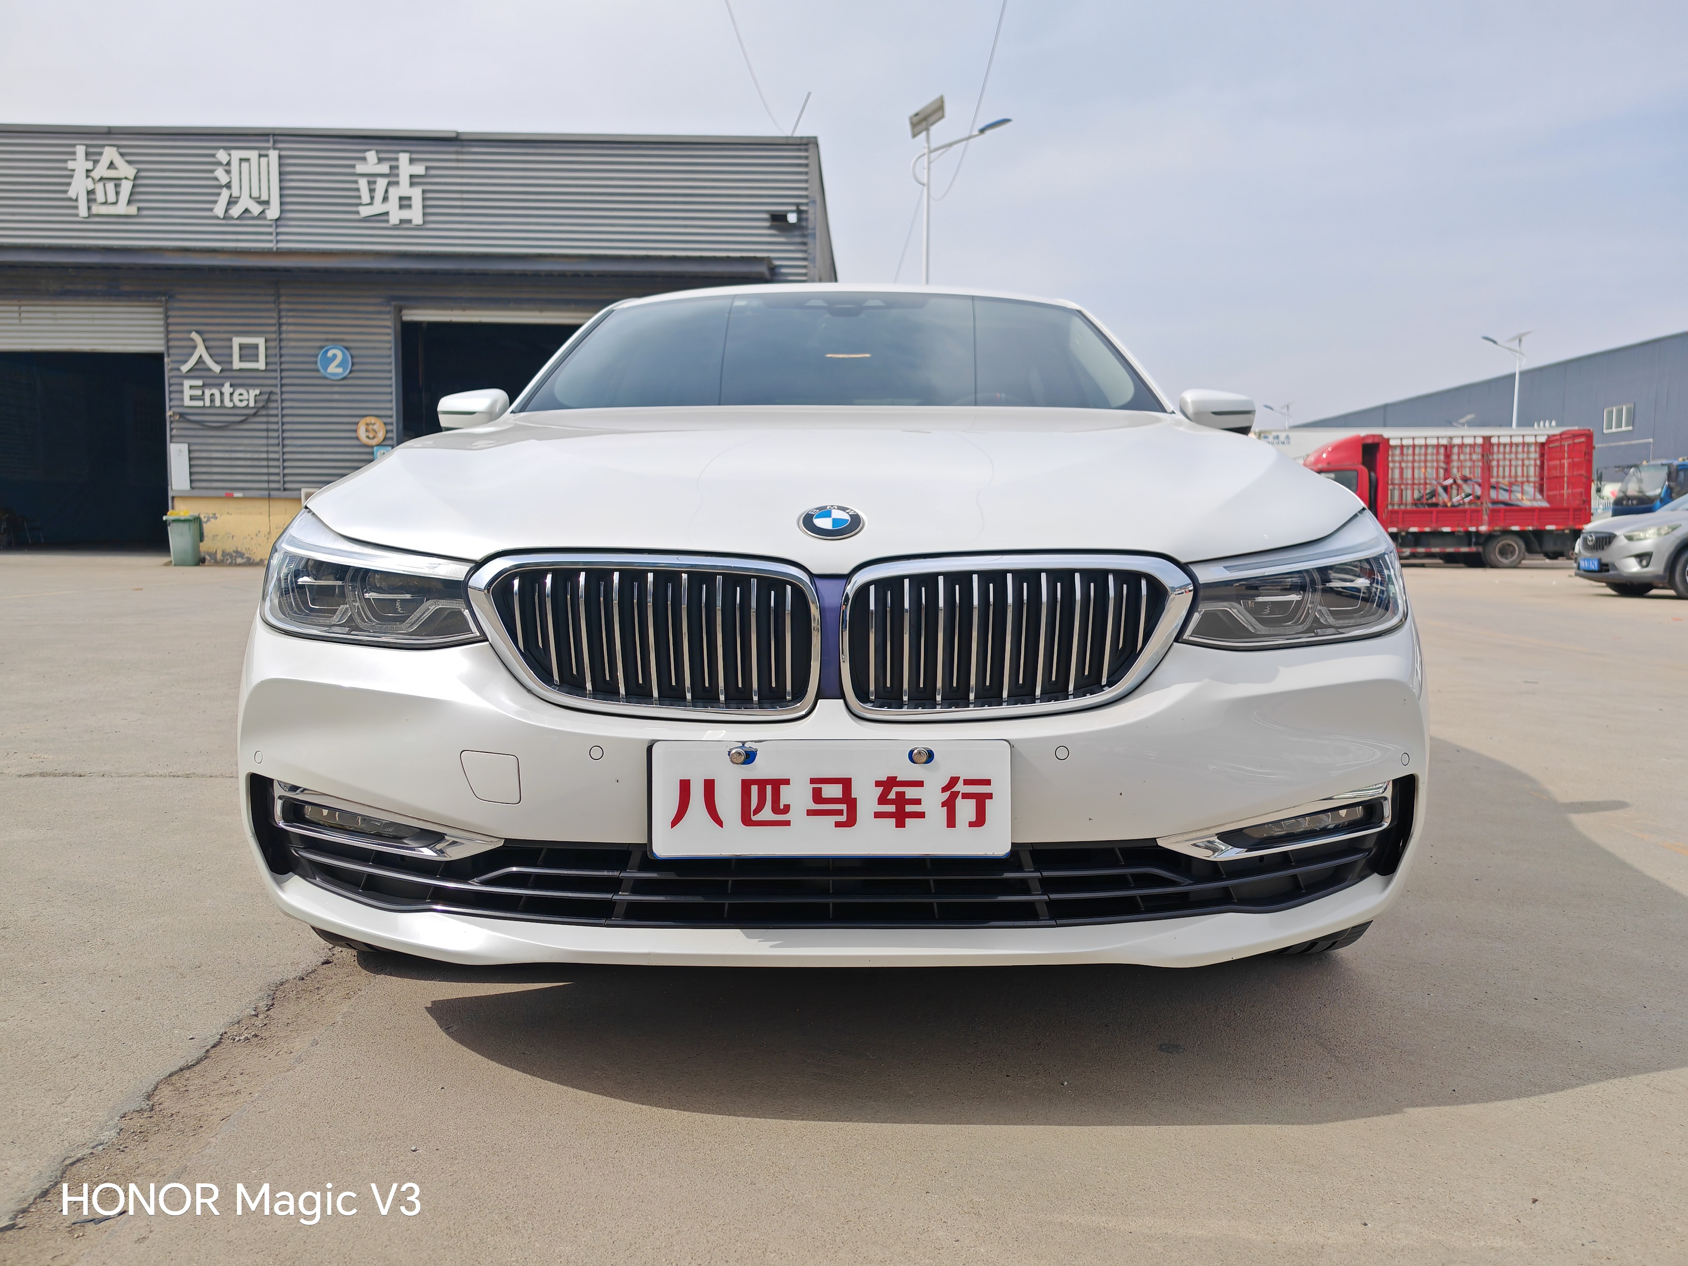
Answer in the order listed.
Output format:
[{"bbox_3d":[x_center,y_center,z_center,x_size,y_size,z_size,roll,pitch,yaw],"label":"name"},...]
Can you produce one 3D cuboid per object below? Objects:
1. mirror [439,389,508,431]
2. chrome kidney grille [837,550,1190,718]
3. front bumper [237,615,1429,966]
[{"bbox_3d":[-0.965,-0.573,3.350,0.225,0.150,0.160,0,4,1],"label":"mirror"},{"bbox_3d":[0.231,0.003,1.645,0.450,0.200,0.140,0,4,-5],"label":"chrome kidney grille"},{"bbox_3d":[-0.011,0.201,1.856,1.860,0.440,0.550,0,4,1],"label":"front bumper"}]

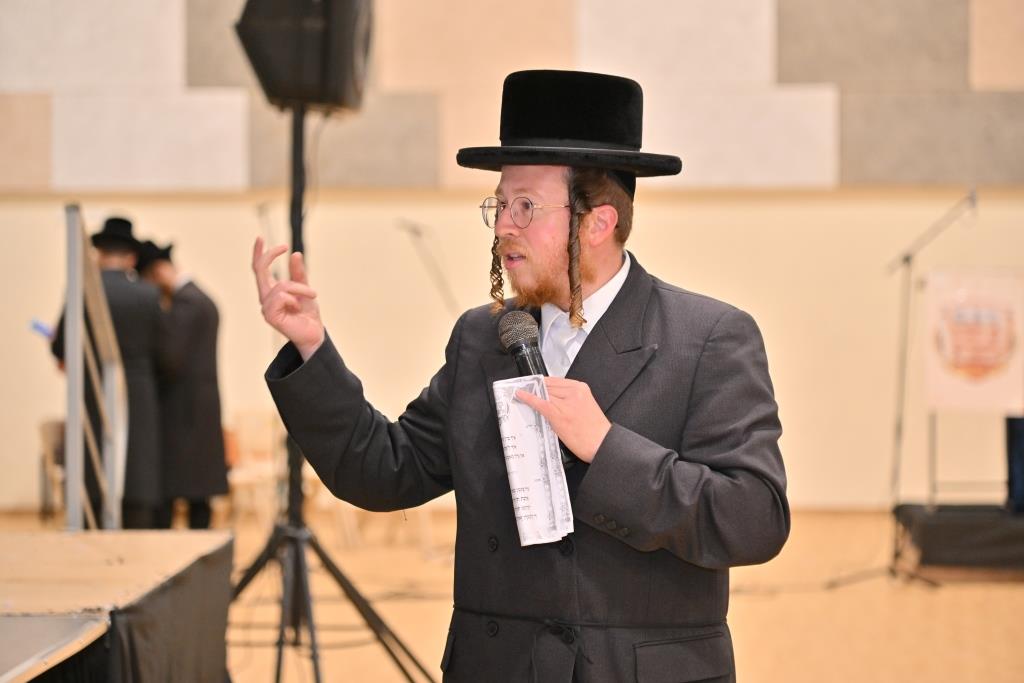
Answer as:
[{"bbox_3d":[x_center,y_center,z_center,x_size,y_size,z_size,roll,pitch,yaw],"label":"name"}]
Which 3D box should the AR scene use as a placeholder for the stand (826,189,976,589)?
[{"bbox_3d":[1.866,0.216,16.350,0.720,1.890,0.600,0,1,0],"label":"stand"}]

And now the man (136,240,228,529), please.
[{"bbox_3d":[-1.845,0.264,19.000,0.520,1.660,0.520,0,1,12],"label":"man"}]

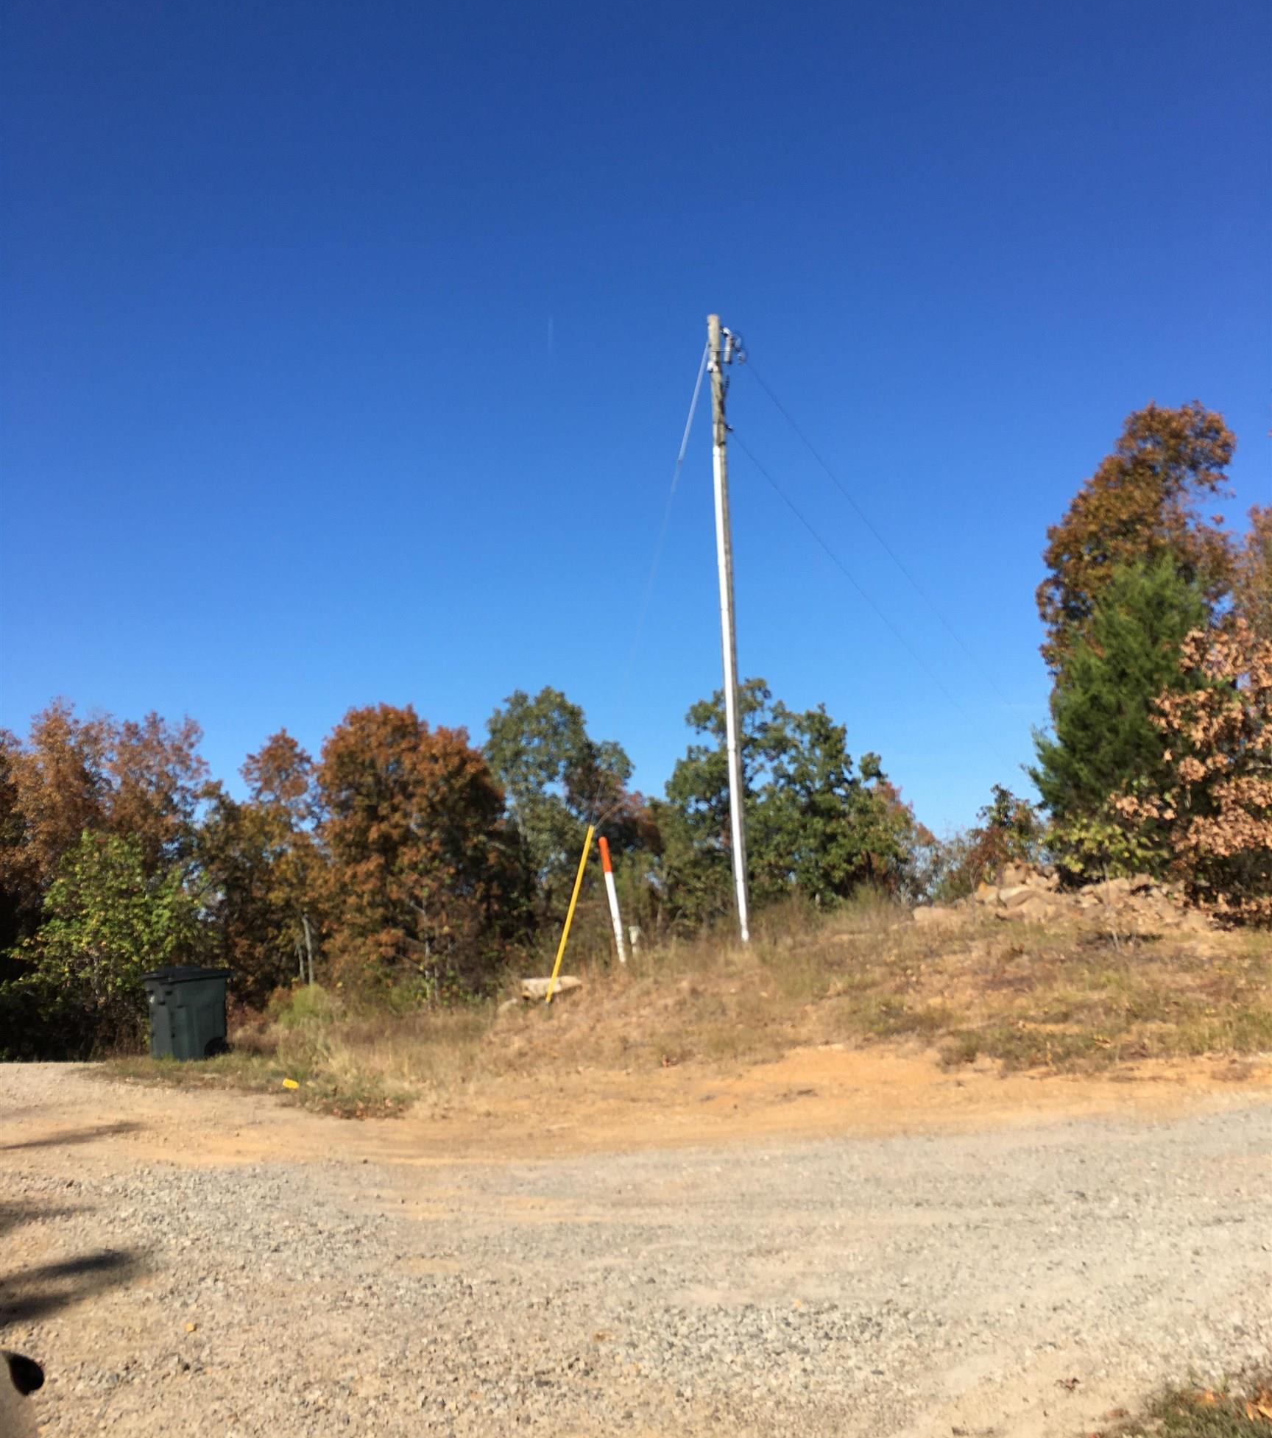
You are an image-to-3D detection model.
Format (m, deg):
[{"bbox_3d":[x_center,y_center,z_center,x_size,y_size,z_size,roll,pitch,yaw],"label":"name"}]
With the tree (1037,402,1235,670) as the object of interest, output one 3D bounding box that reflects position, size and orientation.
[{"bbox_3d":[9.022,-1.411,25.627,3.585,9.005,3.585,-3,-8,0],"label":"tree"}]

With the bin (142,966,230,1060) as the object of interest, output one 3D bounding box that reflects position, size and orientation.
[{"bbox_3d":[-5.533,3.639,17.500,0.680,1.110,0.840,-10,-10,40],"label":"bin"}]

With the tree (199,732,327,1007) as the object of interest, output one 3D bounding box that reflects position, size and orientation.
[{"bbox_3d":[-7.186,2.886,27.372,2.451,5.340,2.696,-3,-8,0],"label":"tree"}]

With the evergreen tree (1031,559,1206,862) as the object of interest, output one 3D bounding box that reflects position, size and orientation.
[{"bbox_3d":[7.108,-0.094,20.824,2.699,4.656,2.699,-3,-8,0],"label":"evergreen tree"}]

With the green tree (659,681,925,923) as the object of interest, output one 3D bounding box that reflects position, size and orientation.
[{"bbox_3d":[3.121,1.779,28.358,5.316,5.141,4.518,-3,-8,0],"label":"green tree"}]

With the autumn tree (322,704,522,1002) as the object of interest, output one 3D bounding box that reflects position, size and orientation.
[{"bbox_3d":[-3.974,2.457,26.383,3.838,5.499,3.838,-3,-8,0],"label":"autumn tree"}]

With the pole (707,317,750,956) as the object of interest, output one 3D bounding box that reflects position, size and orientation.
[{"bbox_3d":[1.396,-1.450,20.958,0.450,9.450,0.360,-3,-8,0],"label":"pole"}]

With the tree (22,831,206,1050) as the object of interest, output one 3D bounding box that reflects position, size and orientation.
[{"bbox_3d":[-7.429,3.160,20.218,2.621,3.134,2.490,-3,-8,0],"label":"tree"}]

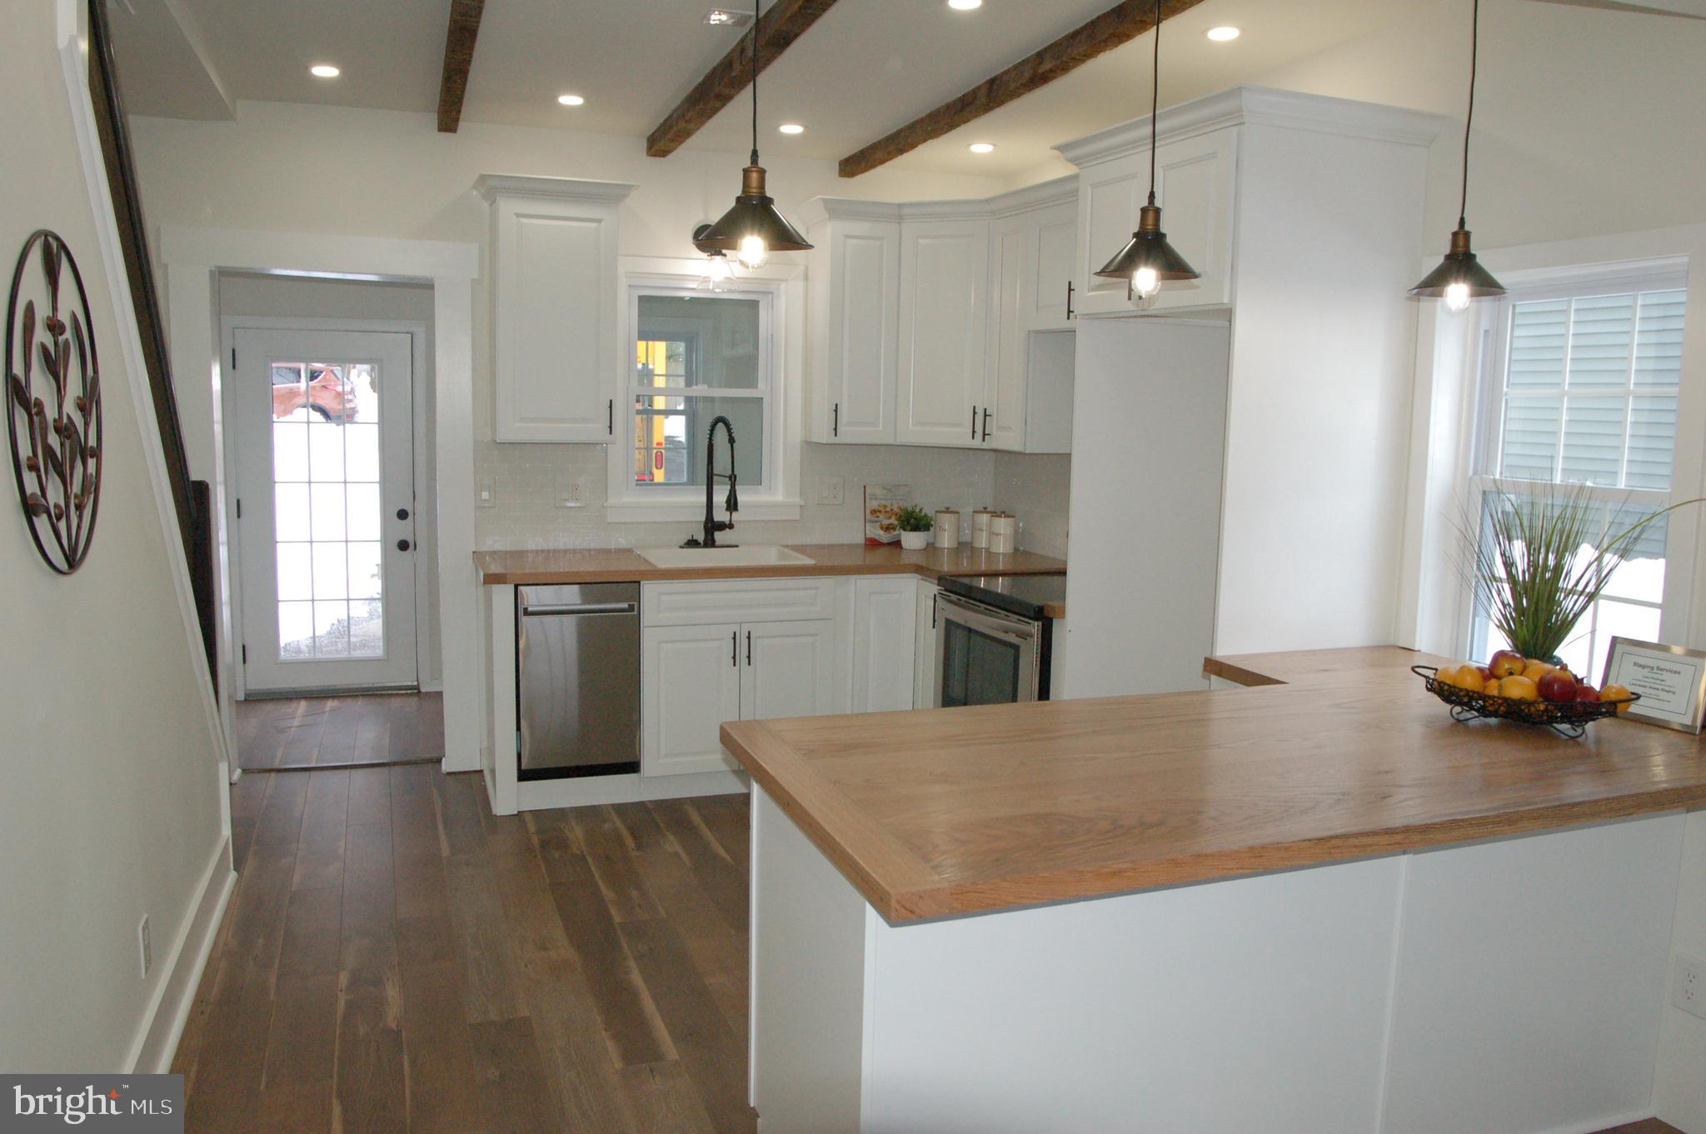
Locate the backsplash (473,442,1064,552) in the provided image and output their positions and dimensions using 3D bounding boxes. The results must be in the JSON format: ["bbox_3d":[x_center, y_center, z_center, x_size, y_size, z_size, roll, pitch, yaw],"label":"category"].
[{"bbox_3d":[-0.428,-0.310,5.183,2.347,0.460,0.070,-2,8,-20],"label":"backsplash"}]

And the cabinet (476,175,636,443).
[{"bbox_3d":[-1.220,-1.026,4.859,0.592,1.024,0.384,-1,8,-21],"label":"cabinet"}]

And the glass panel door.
[{"bbox_3d":[-2.888,-0.290,6.541,0.886,1.988,0.045,-1,8,-21],"label":"glass panel door"}]

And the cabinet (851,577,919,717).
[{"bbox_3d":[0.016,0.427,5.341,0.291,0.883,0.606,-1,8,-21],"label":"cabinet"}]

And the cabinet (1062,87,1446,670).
[{"bbox_3d":[1.077,-0.074,3.537,0.686,2.335,0.872,-2,8,-20],"label":"cabinet"}]

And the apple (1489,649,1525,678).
[{"bbox_3d":[1.410,0.212,2.550,0.078,0.070,0.078,-2,8,-20],"label":"apple"}]

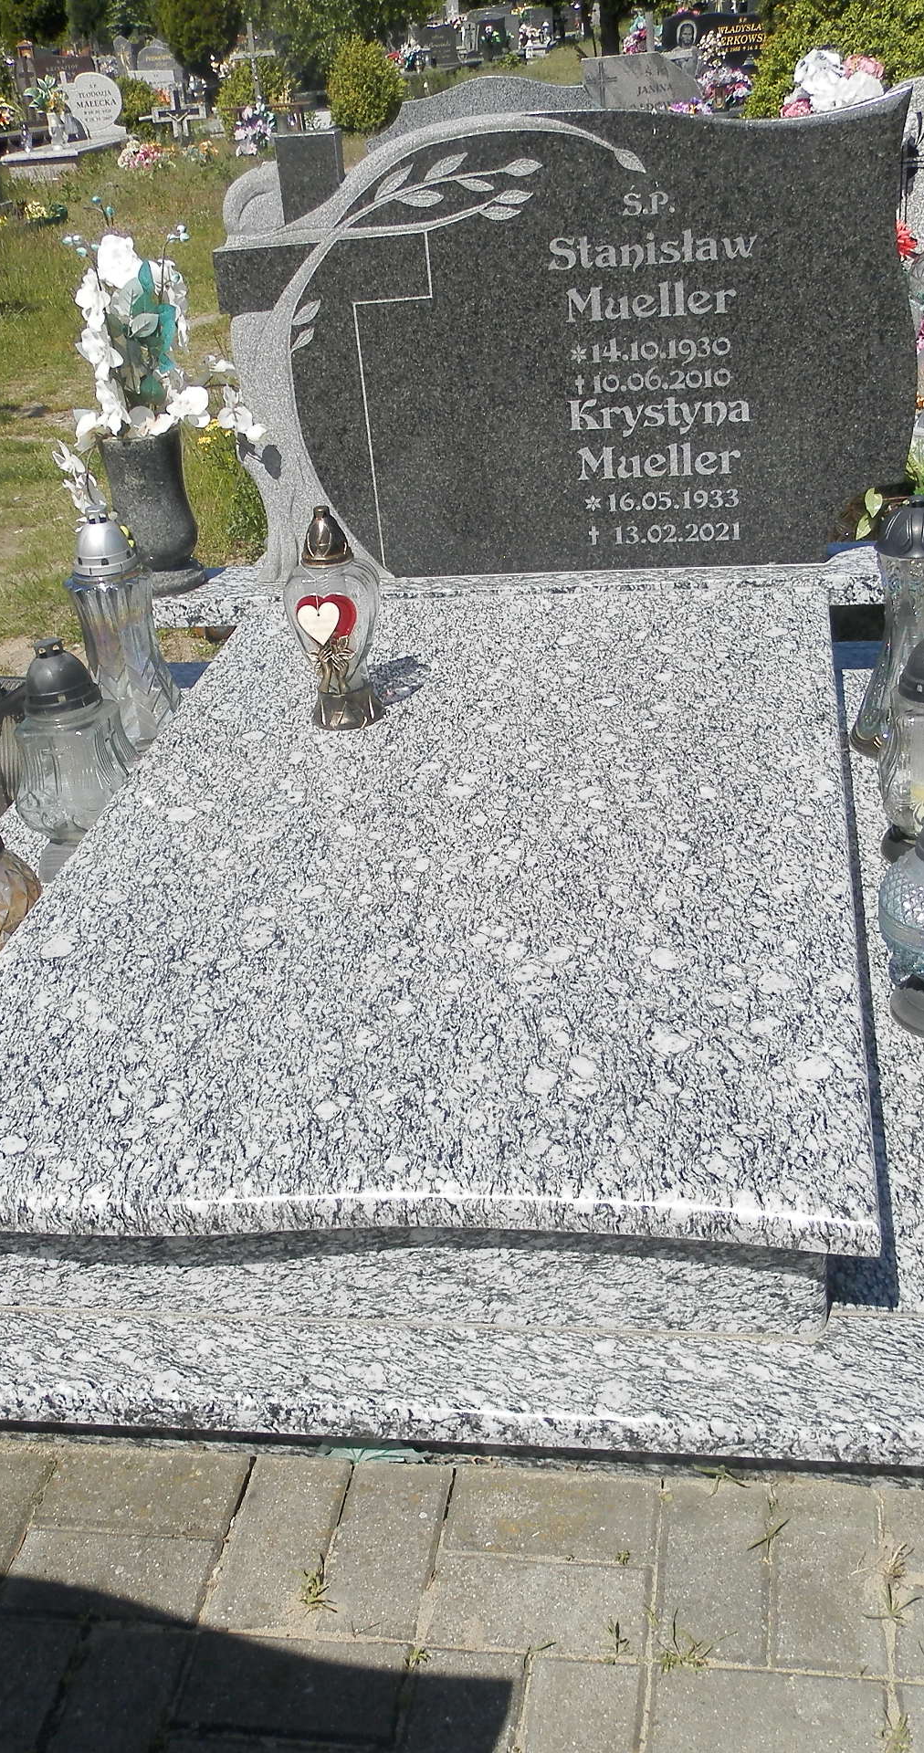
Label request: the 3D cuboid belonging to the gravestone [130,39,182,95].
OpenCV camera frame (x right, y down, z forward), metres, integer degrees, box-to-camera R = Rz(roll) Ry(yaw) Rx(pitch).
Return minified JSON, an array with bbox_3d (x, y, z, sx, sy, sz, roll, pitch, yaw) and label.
[{"bbox_3d":[-3.982,-10.723,22.630,0.750,0.850,0.700,-1,29,11],"label":"gravestone"}]

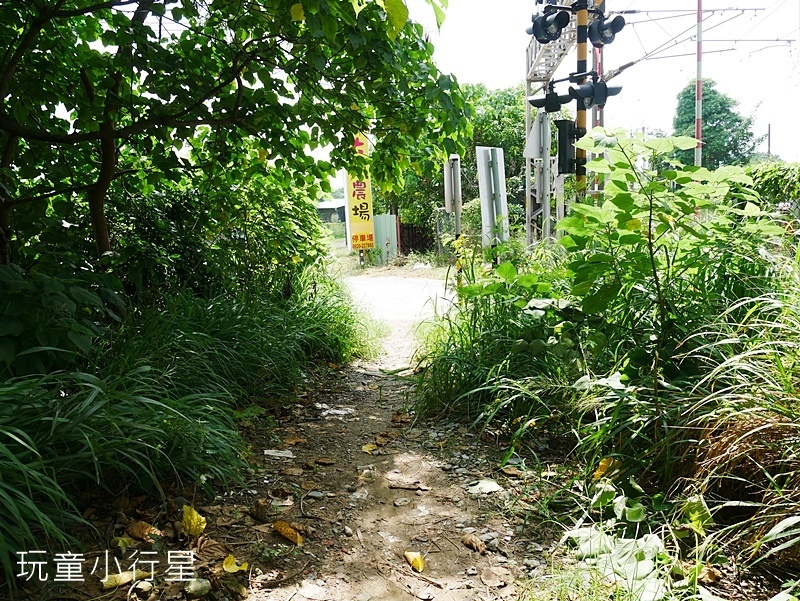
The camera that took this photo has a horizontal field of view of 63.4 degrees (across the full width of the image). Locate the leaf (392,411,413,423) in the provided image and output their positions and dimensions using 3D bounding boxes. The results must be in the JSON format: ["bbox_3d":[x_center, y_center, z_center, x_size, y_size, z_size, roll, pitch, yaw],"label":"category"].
[{"bbox_3d":[0.019,0.865,4.826,0.142,0.044,0.106,-1,6,5],"label":"leaf"}]

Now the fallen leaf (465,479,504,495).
[{"bbox_3d":[0.466,1.013,3.526,0.185,0.030,0.130,0,6,10],"label":"fallen leaf"}]

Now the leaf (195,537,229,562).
[{"bbox_3d":[-0.835,1.103,2.869,0.140,0.040,0.110,-5,7,-30],"label":"leaf"}]

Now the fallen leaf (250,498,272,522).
[{"bbox_3d":[-0.696,1.055,3.253,0.085,0.050,0.085,0,6,10],"label":"fallen leaf"}]

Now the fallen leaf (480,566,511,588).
[{"bbox_3d":[0.383,1.112,2.599,0.110,0.030,0.105,2,7,30],"label":"fallen leaf"}]

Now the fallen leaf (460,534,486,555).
[{"bbox_3d":[0.328,1.084,2.891,0.109,0.046,0.056,3,8,40],"label":"fallen leaf"}]

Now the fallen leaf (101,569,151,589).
[{"bbox_3d":[-1.144,1.159,2.704,0.186,0.029,0.068,-4,6,-20],"label":"fallen leaf"}]

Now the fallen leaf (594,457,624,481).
[{"bbox_3d":[1.154,0.933,3.603,0.140,0.089,0.094,-5,7,-30],"label":"fallen leaf"}]

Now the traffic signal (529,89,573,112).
[{"bbox_3d":[2.208,-2.934,9.500,0.670,0.300,0.300,1,6,18],"label":"traffic signal"}]

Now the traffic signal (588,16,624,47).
[{"bbox_3d":[2.548,-3.316,8.000,0.297,0.313,0.376,-5,7,-28],"label":"traffic signal"}]

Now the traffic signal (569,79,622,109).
[{"bbox_3d":[2.411,-2.551,8.000,0.592,0.321,0.300,-3,6,-12],"label":"traffic signal"}]

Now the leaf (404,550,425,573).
[{"bbox_3d":[0.061,1.110,2.756,0.054,0.043,0.092,-6,7,-35],"label":"leaf"}]

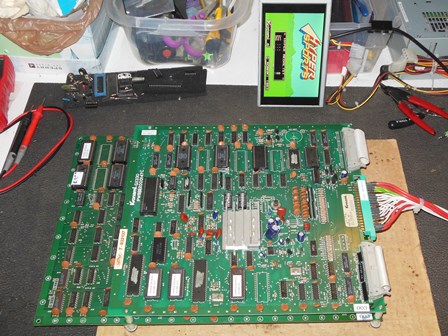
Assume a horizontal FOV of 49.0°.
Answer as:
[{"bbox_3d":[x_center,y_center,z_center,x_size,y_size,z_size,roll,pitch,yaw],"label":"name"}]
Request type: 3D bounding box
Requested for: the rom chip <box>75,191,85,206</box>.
[{"bbox_3d":[-0.199,0.044,0.679,0.008,0.006,0.020,-1,55,2],"label":"rom chip"}]

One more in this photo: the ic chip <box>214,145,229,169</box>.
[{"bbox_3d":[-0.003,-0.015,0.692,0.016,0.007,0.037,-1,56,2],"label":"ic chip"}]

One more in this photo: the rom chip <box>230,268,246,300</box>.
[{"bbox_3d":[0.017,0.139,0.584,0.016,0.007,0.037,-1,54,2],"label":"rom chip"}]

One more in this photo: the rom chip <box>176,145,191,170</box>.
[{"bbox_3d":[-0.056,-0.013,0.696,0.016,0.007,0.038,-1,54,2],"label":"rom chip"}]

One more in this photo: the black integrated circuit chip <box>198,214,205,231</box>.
[{"bbox_3d":[-0.029,0.072,0.636,0.008,0.004,0.024,-1,56,2],"label":"black integrated circuit chip"}]

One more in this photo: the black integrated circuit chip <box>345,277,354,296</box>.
[{"bbox_3d":[0.147,0.142,0.582,0.008,0.004,0.024,0,56,1],"label":"black integrated circuit chip"}]

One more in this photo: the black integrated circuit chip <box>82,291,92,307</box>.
[{"bbox_3d":[-0.167,0.161,0.600,0.007,0.004,0.020,-1,55,2],"label":"black integrated circuit chip"}]

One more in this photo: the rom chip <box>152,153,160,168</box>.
[{"bbox_3d":[-0.096,-0.010,0.699,0.008,0.004,0.024,-1,54,2],"label":"rom chip"}]

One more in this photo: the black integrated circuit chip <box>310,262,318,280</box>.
[{"bbox_3d":[0.108,0.124,0.591,0.007,0.004,0.020,-1,55,2],"label":"black integrated circuit chip"}]

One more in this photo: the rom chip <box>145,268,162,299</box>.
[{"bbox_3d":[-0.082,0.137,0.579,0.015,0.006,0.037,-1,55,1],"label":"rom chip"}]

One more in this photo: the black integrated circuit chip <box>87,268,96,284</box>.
[{"bbox_3d":[-0.167,0.135,0.617,0.007,0.004,0.020,-1,55,2],"label":"black integrated circuit chip"}]

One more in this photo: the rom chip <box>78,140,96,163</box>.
[{"bbox_3d":[-0.202,-0.023,0.728,0.016,0.008,0.037,0,56,1],"label":"rom chip"}]

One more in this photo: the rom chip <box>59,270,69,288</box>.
[{"bbox_3d":[-0.201,0.140,0.620,0.008,0.005,0.024,0,56,1],"label":"rom chip"}]

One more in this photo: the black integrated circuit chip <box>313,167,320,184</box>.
[{"bbox_3d":[0.127,0.011,0.675,0.008,0.004,0.024,-1,54,2],"label":"black integrated circuit chip"}]

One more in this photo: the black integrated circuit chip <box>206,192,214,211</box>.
[{"bbox_3d":[-0.019,0.045,0.654,0.008,0.004,0.025,-1,56,2],"label":"black integrated circuit chip"}]

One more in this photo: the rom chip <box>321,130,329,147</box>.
[{"bbox_3d":[0.143,-0.042,0.703,0.007,0.004,0.025,-1,55,2],"label":"rom chip"}]

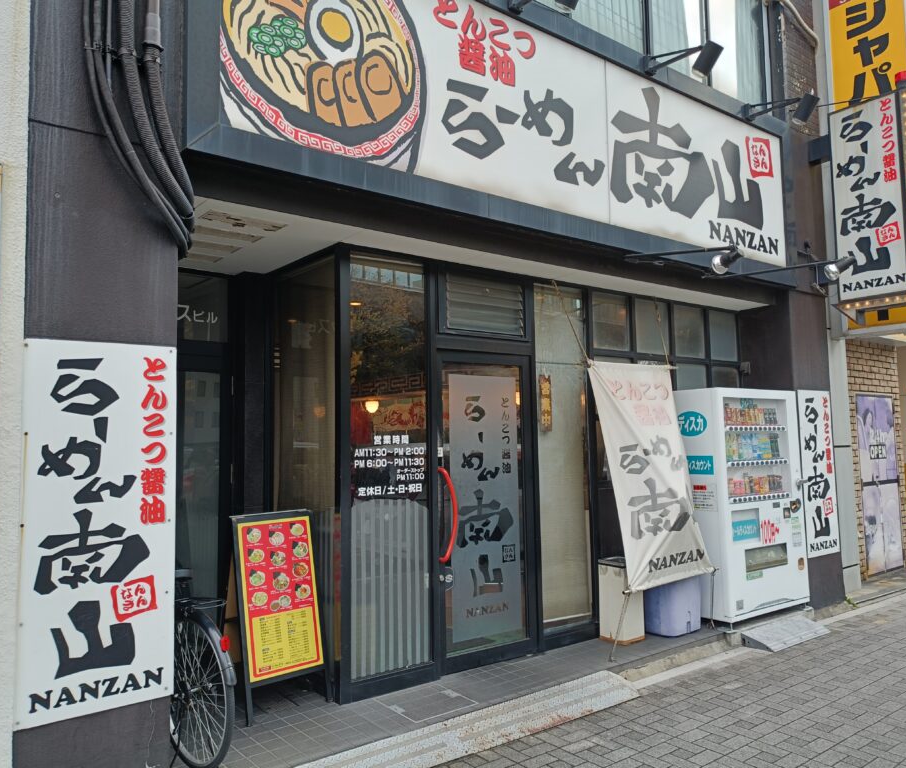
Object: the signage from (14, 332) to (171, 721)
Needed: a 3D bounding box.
[{"bbox_3d":[-1.460,0.582,3.068,0.597,1.503,0.020,2,-6,-38],"label":"signage"}]

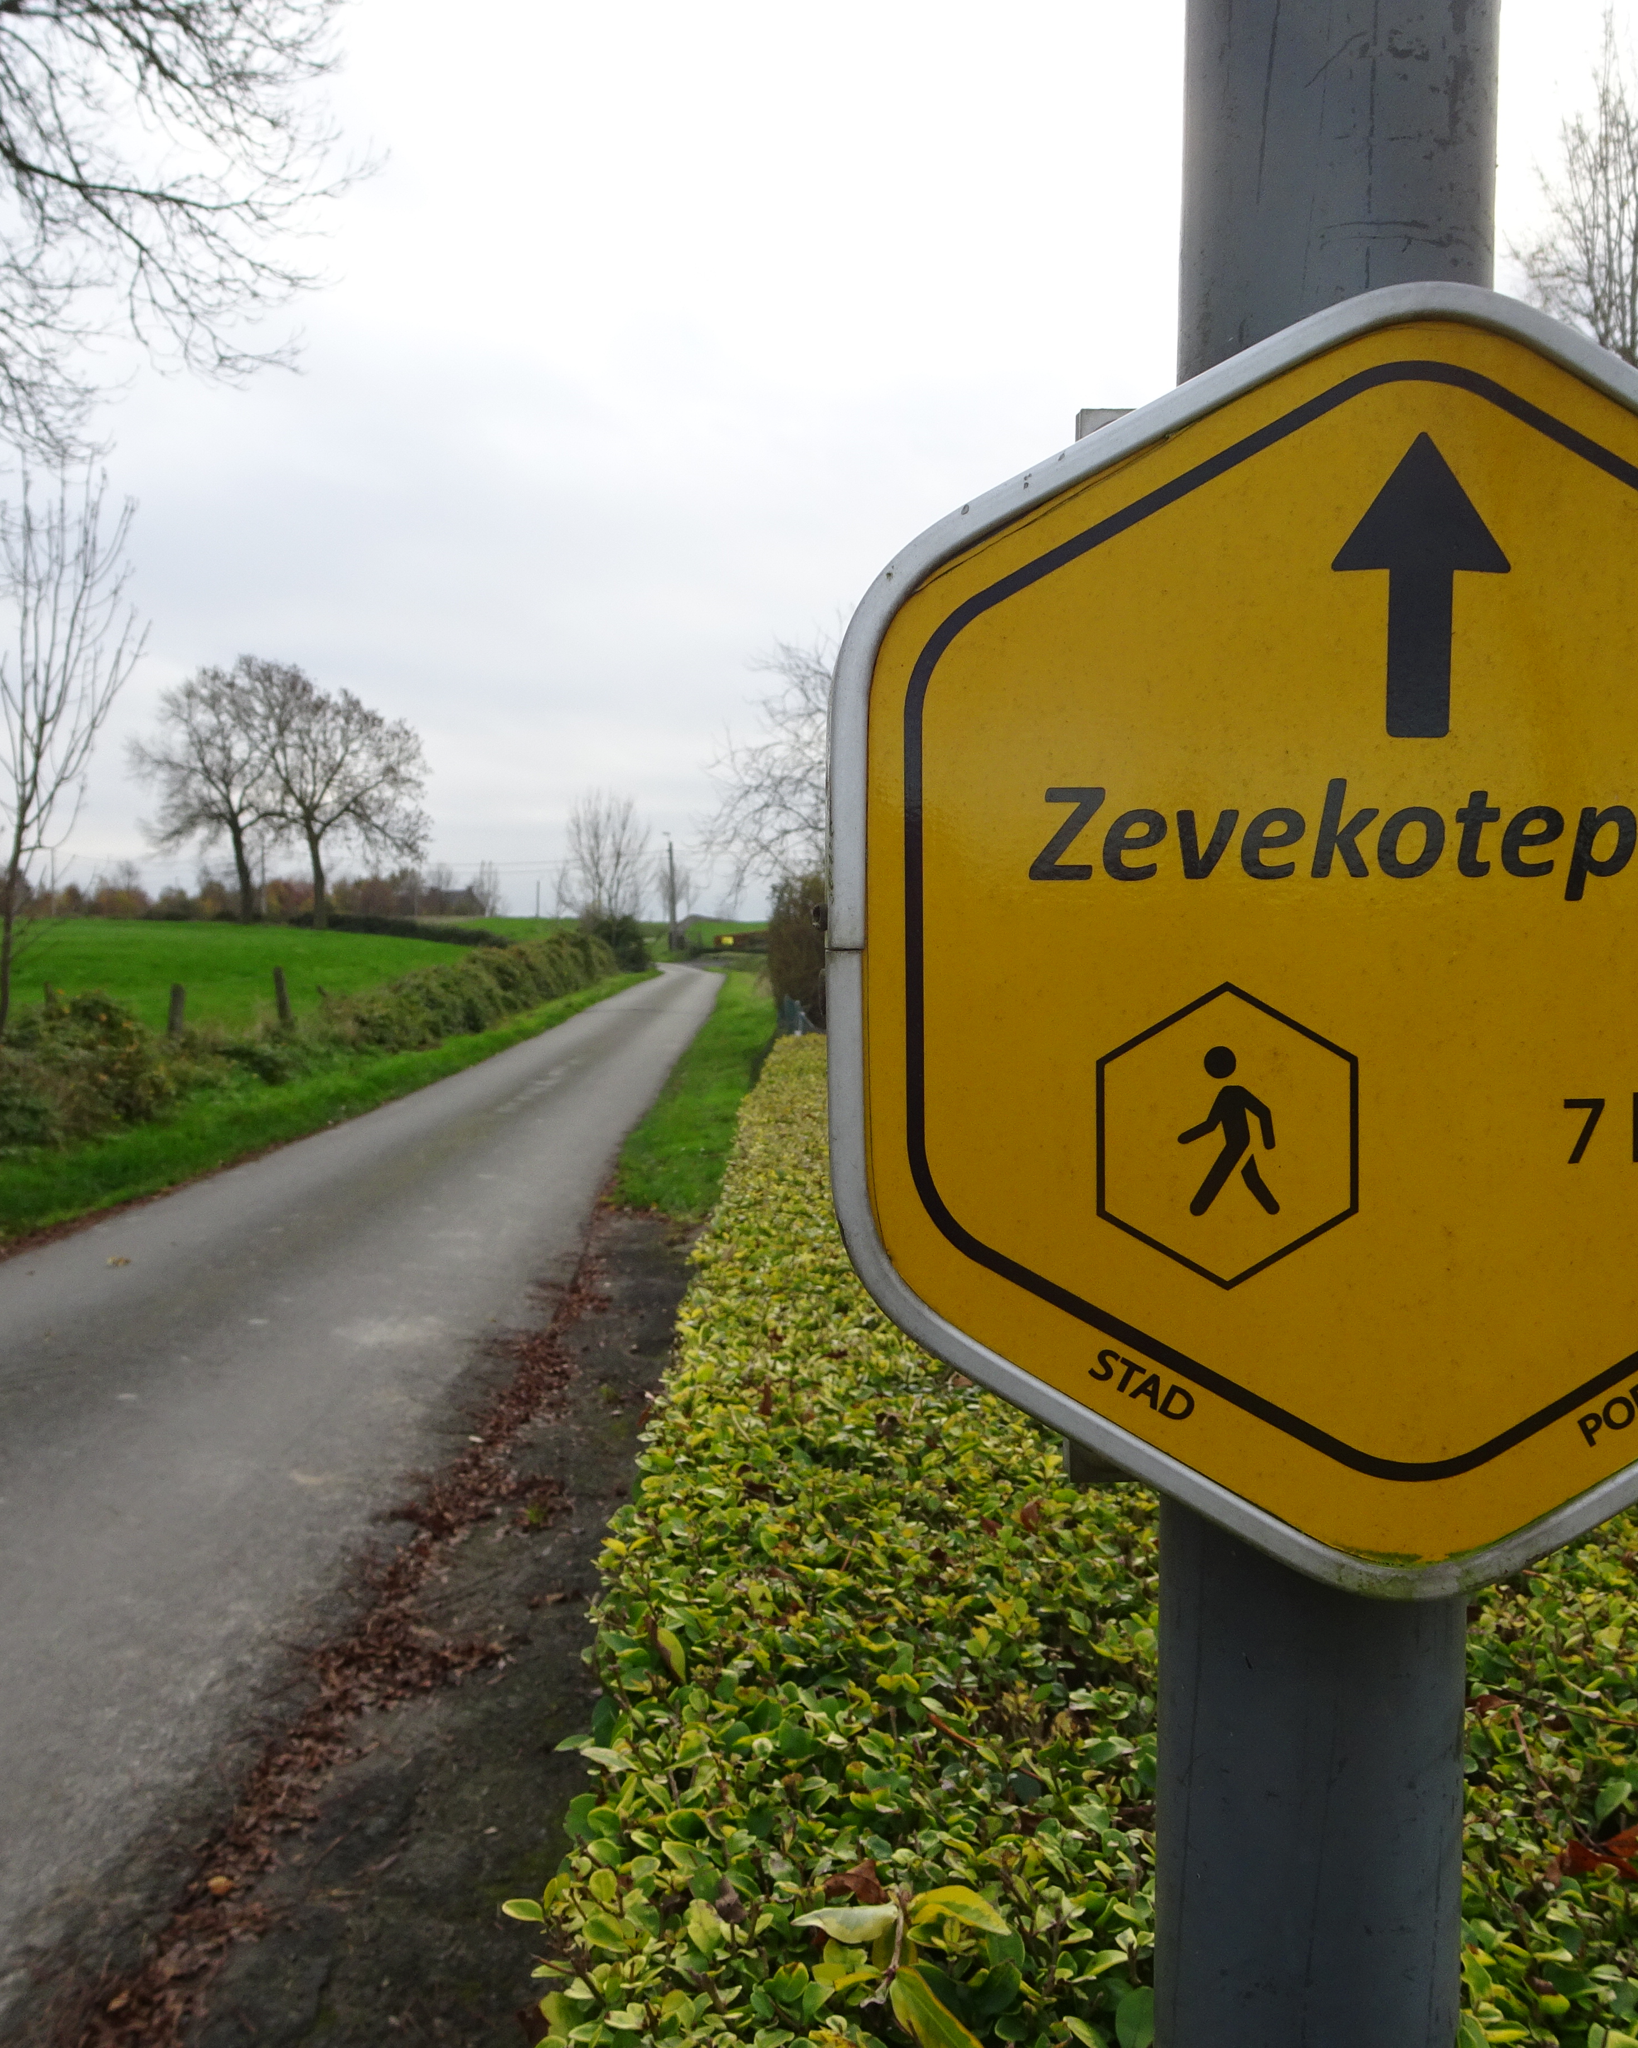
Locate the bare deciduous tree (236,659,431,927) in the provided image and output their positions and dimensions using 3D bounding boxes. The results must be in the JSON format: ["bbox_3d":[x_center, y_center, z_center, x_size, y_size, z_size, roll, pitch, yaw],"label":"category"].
[{"bbox_3d":[-22.558,-10.560,88.000,8.726,12.692,8.726,0,3,0],"label":"bare deciduous tree"}]

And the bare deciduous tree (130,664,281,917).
[{"bbox_3d":[-29.256,-11.054,90.000,7.099,12.473,7.099,0,3,0],"label":"bare deciduous tree"}]

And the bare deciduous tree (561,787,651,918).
[{"bbox_3d":[-8.649,-6.080,76.000,3.682,6.594,3.682,0,3,0],"label":"bare deciduous tree"}]

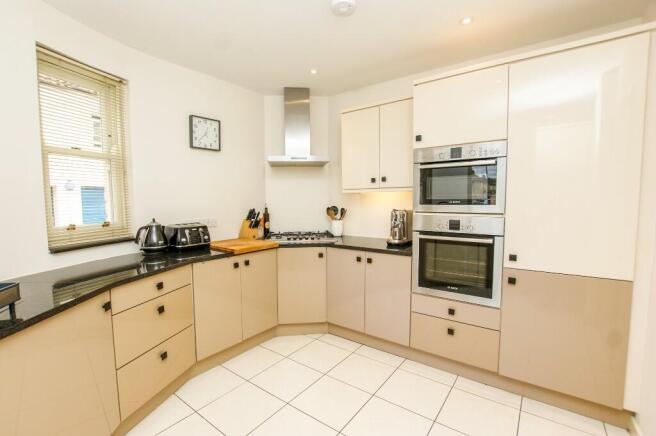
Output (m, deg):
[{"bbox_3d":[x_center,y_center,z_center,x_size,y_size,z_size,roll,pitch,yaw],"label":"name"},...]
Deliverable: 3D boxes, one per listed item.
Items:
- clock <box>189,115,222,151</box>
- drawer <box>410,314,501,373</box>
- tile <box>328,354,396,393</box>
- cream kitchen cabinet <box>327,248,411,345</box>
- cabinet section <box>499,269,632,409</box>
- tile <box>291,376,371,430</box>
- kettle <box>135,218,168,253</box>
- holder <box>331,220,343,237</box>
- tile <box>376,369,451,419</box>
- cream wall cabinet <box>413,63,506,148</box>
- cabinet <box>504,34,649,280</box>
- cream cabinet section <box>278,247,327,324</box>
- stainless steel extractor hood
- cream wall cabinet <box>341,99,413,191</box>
[{"bbox_3d":[-1.154,-0.787,2.570,0.040,0.288,0.284,3,5,38],"label":"clock"},{"bbox_3d":[1.062,0.887,2.234,0.600,0.293,0.540,2,4,34],"label":"drawer"},{"bbox_3d":[0.270,1.192,2.107,0.395,0.014,0.388,2,5,37],"label":"tile"},{"bbox_3d":[0.489,0.645,2.629,0.807,0.733,0.580,2,4,34],"label":"cream kitchen cabinet"},{"bbox_3d":[1.559,0.678,1.901,0.595,0.728,0.580,2,5,33],"label":"cabinet section"},{"bbox_3d":[0.026,1.213,1.814,0.395,0.014,0.388,2,5,37],"label":"tile"},{"bbox_3d":[-1.364,0.150,2.106,0.200,0.260,0.170,-3,5,-28],"label":"kettle"},{"bbox_3d":[0.102,0.121,3.160,0.130,0.178,0.130,0,4,0],"label":"holder"},{"bbox_3d":[0.590,1.196,1.876,0.390,0.010,0.390,2,5,33],"label":"tile"},{"bbox_3d":[1.053,-0.757,2.122,0.593,0.470,0.570,2,5,33],"label":"cream wall cabinet"},{"bbox_3d":[1.559,-0.324,1.838,0.592,1.292,0.580,2,4,34],"label":"cabinet"},{"bbox_3d":[-0.250,0.628,2.876,0.480,0.722,0.580,-1,4,-2],"label":"cream cabinet section"},{"bbox_3d":[-0.304,-0.978,2.937,0.610,0.805,0.460,-1,4,-4],"label":"stainless steel extractor hood"},{"bbox_3d":[0.558,-0.641,2.626,0.770,0.765,0.360,2,4,34],"label":"cream wall cabinet"}]

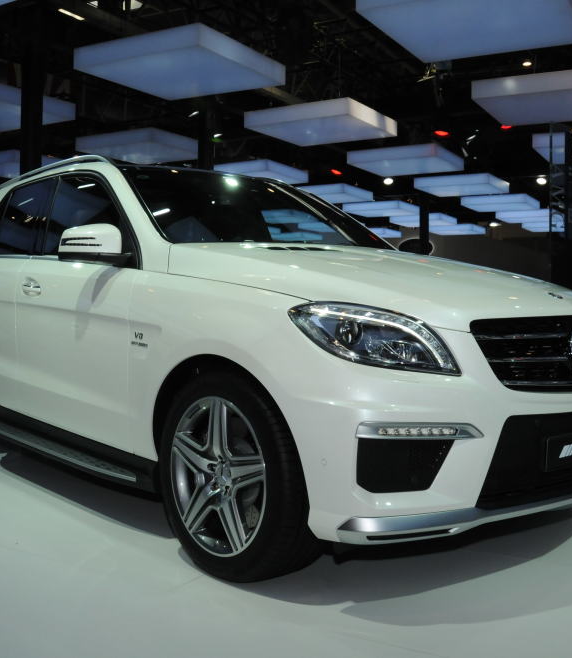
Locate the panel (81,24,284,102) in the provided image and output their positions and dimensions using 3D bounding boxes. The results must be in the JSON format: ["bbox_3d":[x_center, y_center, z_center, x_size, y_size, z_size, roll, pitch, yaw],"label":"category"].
[{"bbox_3d":[-1.396,-3.576,10.178,2.040,0.263,2.040,2,3,30],"label":"panel"}]

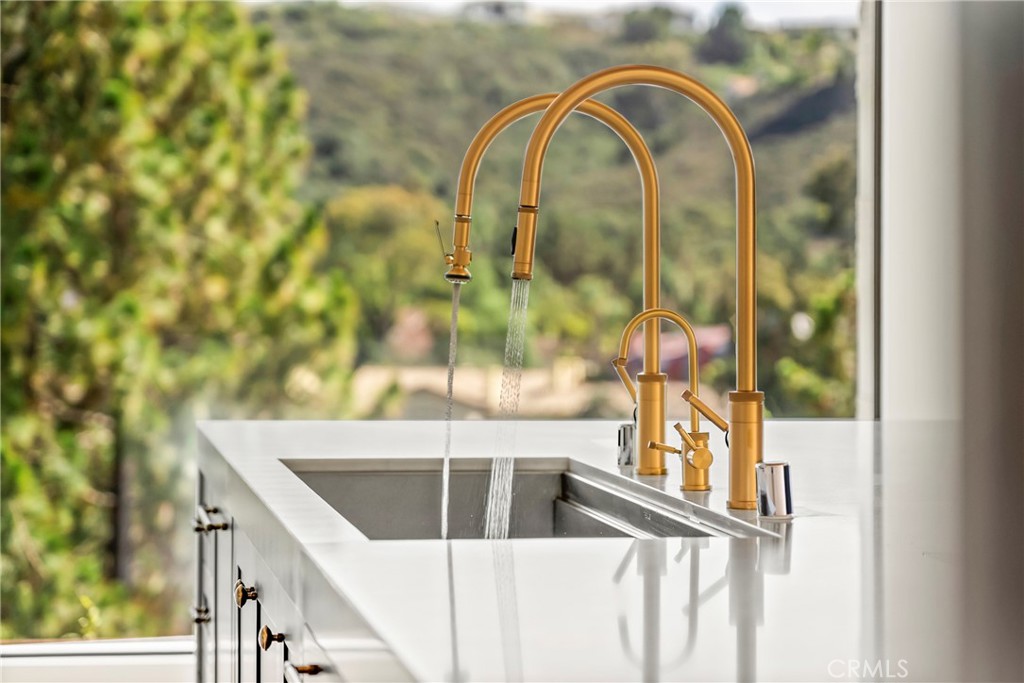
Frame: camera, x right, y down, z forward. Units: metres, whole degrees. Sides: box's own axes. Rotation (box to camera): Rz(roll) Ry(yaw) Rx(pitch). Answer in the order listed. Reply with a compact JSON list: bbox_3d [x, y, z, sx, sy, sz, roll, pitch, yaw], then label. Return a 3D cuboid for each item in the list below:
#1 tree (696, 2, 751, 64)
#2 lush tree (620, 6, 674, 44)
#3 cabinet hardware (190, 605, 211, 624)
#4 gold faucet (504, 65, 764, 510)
[{"bbox_3d":[28.458,-41.046,400.000,7.232,7.901,6.870,0,1,0],"label":"tree"},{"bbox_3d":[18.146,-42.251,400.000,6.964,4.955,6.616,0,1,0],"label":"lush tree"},{"bbox_3d":[-0.591,0.523,5.686,0.031,0.014,0.190,0,1,-8],"label":"cabinet hardware"},{"bbox_3d":[0.163,-0.072,3.885,0.339,0.575,0.056,0,1,-8],"label":"gold faucet"}]

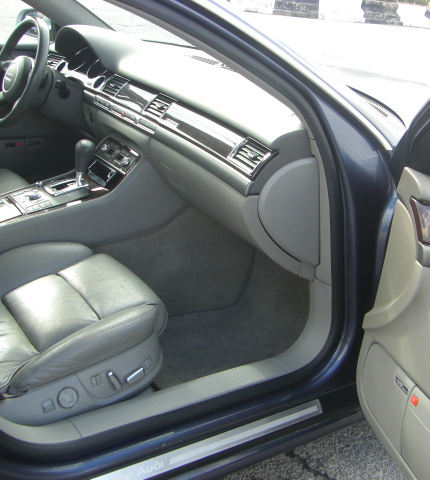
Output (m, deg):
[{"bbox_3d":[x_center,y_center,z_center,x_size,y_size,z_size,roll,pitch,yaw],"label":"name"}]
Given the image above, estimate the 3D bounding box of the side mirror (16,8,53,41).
[{"bbox_3d":[-0.722,-0.864,2.824,0.110,0.130,0.195,-9,29,-36],"label":"side mirror"}]

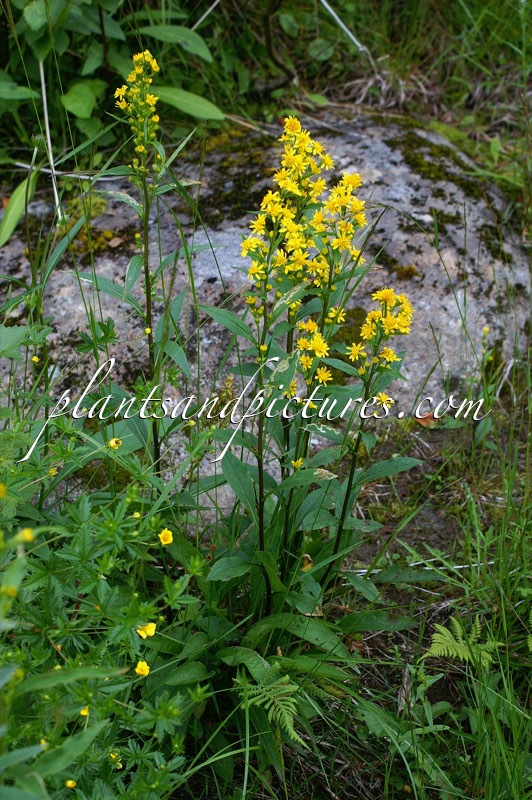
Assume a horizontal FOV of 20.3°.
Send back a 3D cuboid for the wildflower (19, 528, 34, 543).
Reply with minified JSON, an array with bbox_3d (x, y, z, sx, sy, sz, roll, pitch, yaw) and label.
[{"bbox_3d":[-0.158,0.089,0.980,0.009,0.009,0.007,-23,-10,-39],"label":"wildflower"}]

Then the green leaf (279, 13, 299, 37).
[{"bbox_3d":[0.037,-0.618,2.450,0.028,0.009,0.045,-32,65,-25],"label":"green leaf"}]

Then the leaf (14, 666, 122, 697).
[{"bbox_3d":[-0.129,0.184,0.970,0.069,0.013,0.016,-13,27,-9],"label":"leaf"}]

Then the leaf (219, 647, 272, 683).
[{"bbox_3d":[-0.018,0.236,1.330,0.047,0.024,0.026,11,24,27],"label":"leaf"}]

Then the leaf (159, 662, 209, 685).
[{"bbox_3d":[-0.069,0.232,1.260,0.045,0.010,0.025,-13,44,-14],"label":"leaf"}]

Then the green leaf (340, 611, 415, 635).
[{"bbox_3d":[0.097,0.194,1.300,0.066,0.009,0.024,2,25,-1],"label":"green leaf"}]

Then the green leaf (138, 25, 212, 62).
[{"bbox_3d":[-0.125,-0.491,2.050,0.106,0.018,0.034,25,46,8],"label":"green leaf"}]

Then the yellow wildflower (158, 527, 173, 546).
[{"bbox_3d":[-0.081,0.110,1.200,0.011,0.013,0.006,-2,-17,-4],"label":"yellow wildflower"}]

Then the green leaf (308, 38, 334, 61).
[{"bbox_3d":[0.089,-0.566,2.400,0.044,0.009,0.035,-19,60,-11],"label":"green leaf"}]

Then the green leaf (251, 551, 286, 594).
[{"bbox_3d":[0.003,0.149,1.290,0.014,0.011,0.044,-32,83,-35],"label":"green leaf"}]

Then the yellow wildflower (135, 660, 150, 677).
[{"bbox_3d":[-0.101,0.220,1.220,0.012,0.006,0.012,0,70,0],"label":"yellow wildflower"}]

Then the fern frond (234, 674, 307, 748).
[{"bbox_3d":[0.004,0.242,1.160,0.056,0.022,0.066,-13,48,-26],"label":"fern frond"}]

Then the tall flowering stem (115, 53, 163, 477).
[{"bbox_3d":[-0.118,-0.124,1.400,0.042,0.400,0.042,0,21,0],"label":"tall flowering stem"}]

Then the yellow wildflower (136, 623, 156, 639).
[{"bbox_3d":[-0.091,0.175,1.130,0.013,0.007,0.011,-12,68,-25],"label":"yellow wildflower"}]

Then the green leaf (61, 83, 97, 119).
[{"bbox_3d":[-0.265,-0.423,2.100,0.046,0.014,0.053,-18,62,-16],"label":"green leaf"}]

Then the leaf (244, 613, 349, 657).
[{"bbox_3d":[0.026,0.203,1.290,0.090,0.024,0.030,6,40,7],"label":"leaf"}]

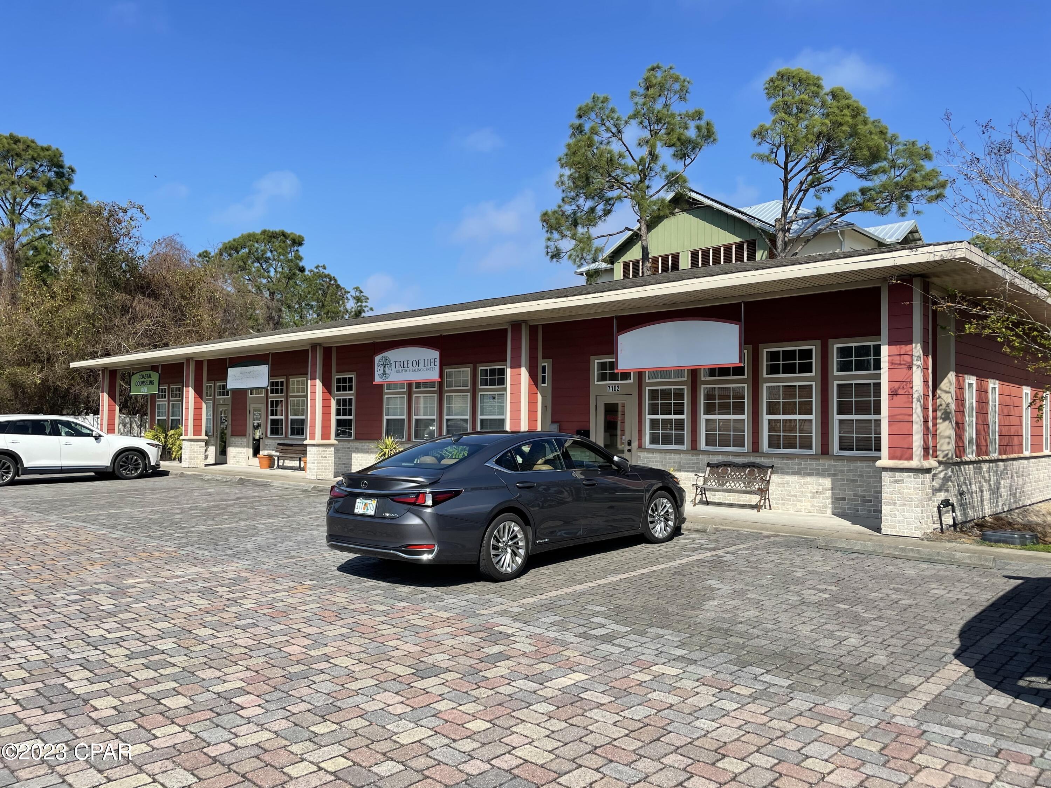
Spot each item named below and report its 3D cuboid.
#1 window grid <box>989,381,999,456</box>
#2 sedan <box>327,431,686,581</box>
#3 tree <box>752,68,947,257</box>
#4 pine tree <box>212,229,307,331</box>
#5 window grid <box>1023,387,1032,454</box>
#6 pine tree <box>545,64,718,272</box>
[{"bbox_3d":[7.920,0.410,13.330,0.090,1.260,0.600,-1,-2,44],"label":"window grid"},{"bbox_3d":[0.035,1.130,9.320,1.880,1.450,4.960,-1,-2,40],"label":"sedan"},{"bbox_3d":[12.750,-5.000,31.000,7.400,15.500,7.000,1,-2,0],"label":"tree"},{"bbox_3d":[-17.400,-3.900,52.000,6.200,13.800,6.200,1,-2,0],"label":"pine tree"},{"bbox_3d":[9.580,0.500,15.080,0.090,1.260,0.600,-1,-2,44],"label":"window grid"},{"bbox_3d":[4.450,-5.600,34.000,7.400,16.800,7.000,1,-2,0],"label":"pine tree"}]

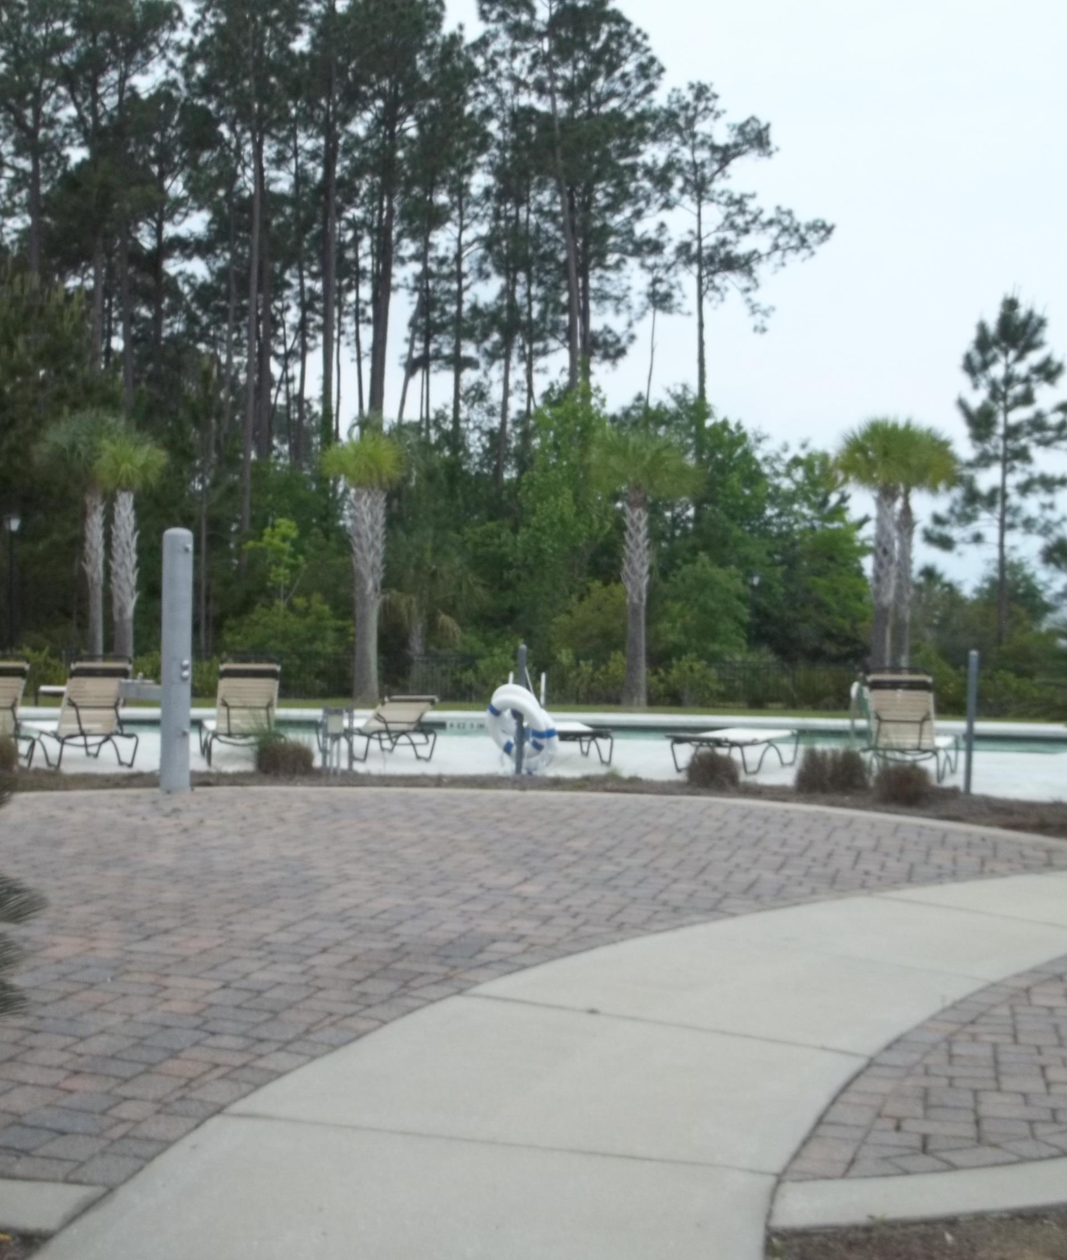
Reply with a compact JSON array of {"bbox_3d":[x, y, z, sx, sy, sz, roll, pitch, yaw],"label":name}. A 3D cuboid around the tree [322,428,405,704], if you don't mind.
[{"bbox_3d":[-3.080,-1.160,29.000,1.520,5.000,1.520,1,0,0],"label":"tree"}]

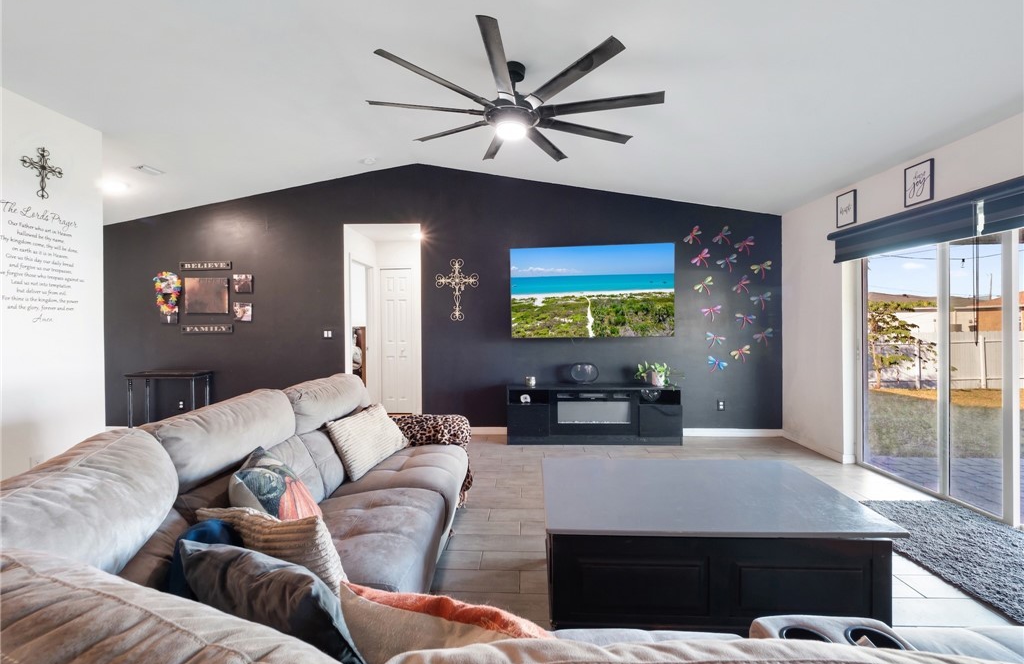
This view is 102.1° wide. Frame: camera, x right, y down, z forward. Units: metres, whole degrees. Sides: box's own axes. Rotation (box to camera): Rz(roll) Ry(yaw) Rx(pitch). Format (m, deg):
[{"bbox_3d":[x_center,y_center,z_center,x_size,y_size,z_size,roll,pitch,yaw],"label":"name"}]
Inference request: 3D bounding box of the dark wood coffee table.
[{"bbox_3d":[0.918,1.026,2.162,1.490,0.425,0.885,0,1,2],"label":"dark wood coffee table"}]

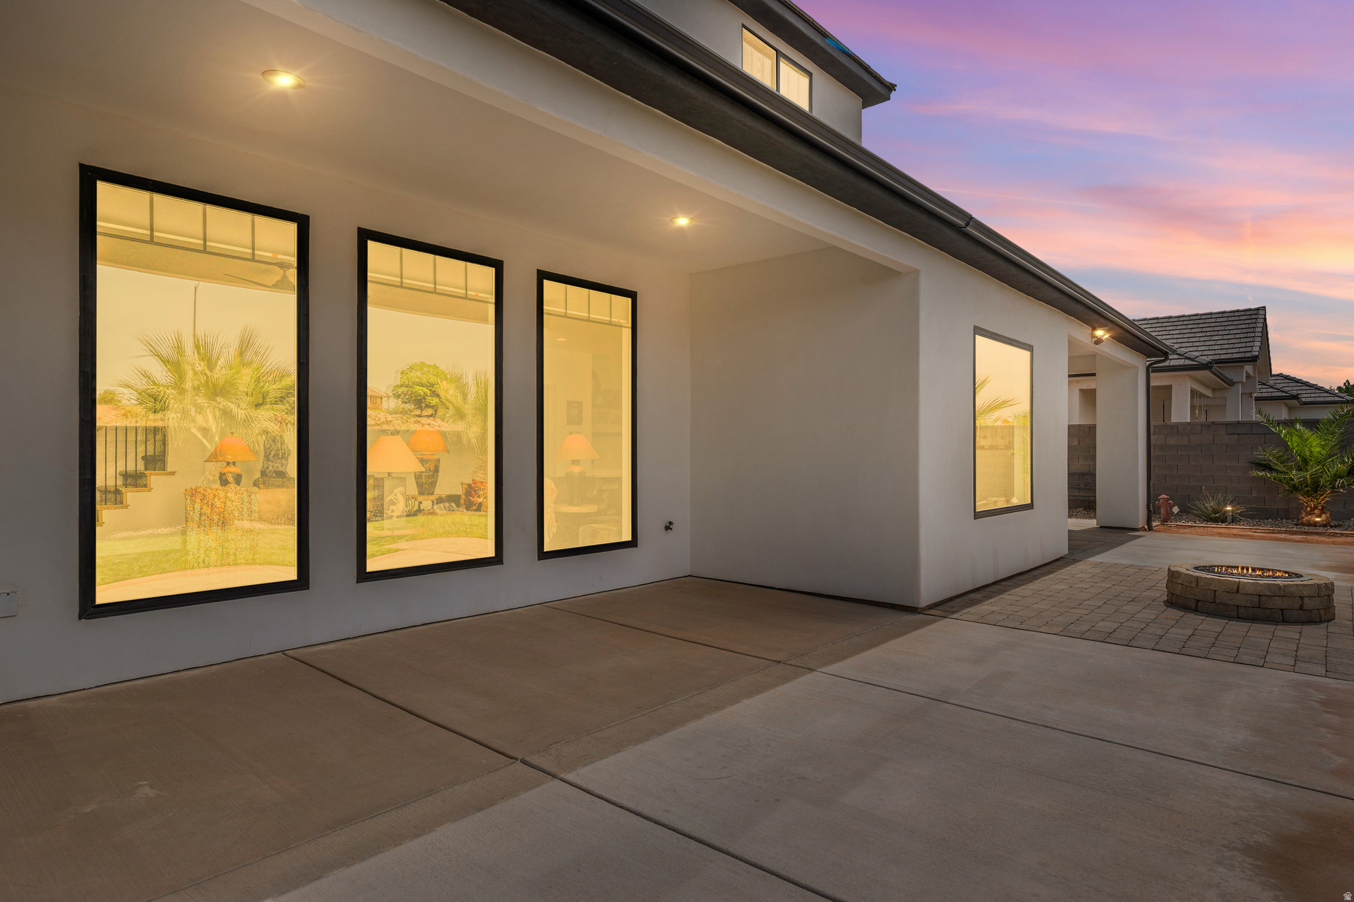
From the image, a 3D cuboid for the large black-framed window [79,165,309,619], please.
[{"bbox_3d":[-2.832,-0.320,4.515,0.100,2.456,1.204,-1,-1,42],"label":"large black-framed window"}]

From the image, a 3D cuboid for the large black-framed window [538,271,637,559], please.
[{"bbox_3d":[-0.790,-0.303,6.792,0.100,2.456,1.188,-1,-1,42],"label":"large black-framed window"}]

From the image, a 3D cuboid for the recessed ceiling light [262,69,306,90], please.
[{"bbox_3d":[-1.992,-1.882,3.815,0.198,0.030,0.198,0,-1,0],"label":"recessed ceiling light"}]

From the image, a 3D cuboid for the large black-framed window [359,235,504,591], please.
[{"bbox_3d":[-1.815,-0.312,5.648,0.100,2.456,1.203,-1,-1,42],"label":"large black-framed window"}]

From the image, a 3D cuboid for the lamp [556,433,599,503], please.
[{"bbox_3d":[-0.985,0.173,7.450,0.425,0.715,0.425,0,-1,0],"label":"lamp"}]

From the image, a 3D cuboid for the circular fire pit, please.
[{"bbox_3d":[4.631,1.135,6.119,1.085,0.278,1.085,-1,-1,42],"label":"circular fire pit"}]

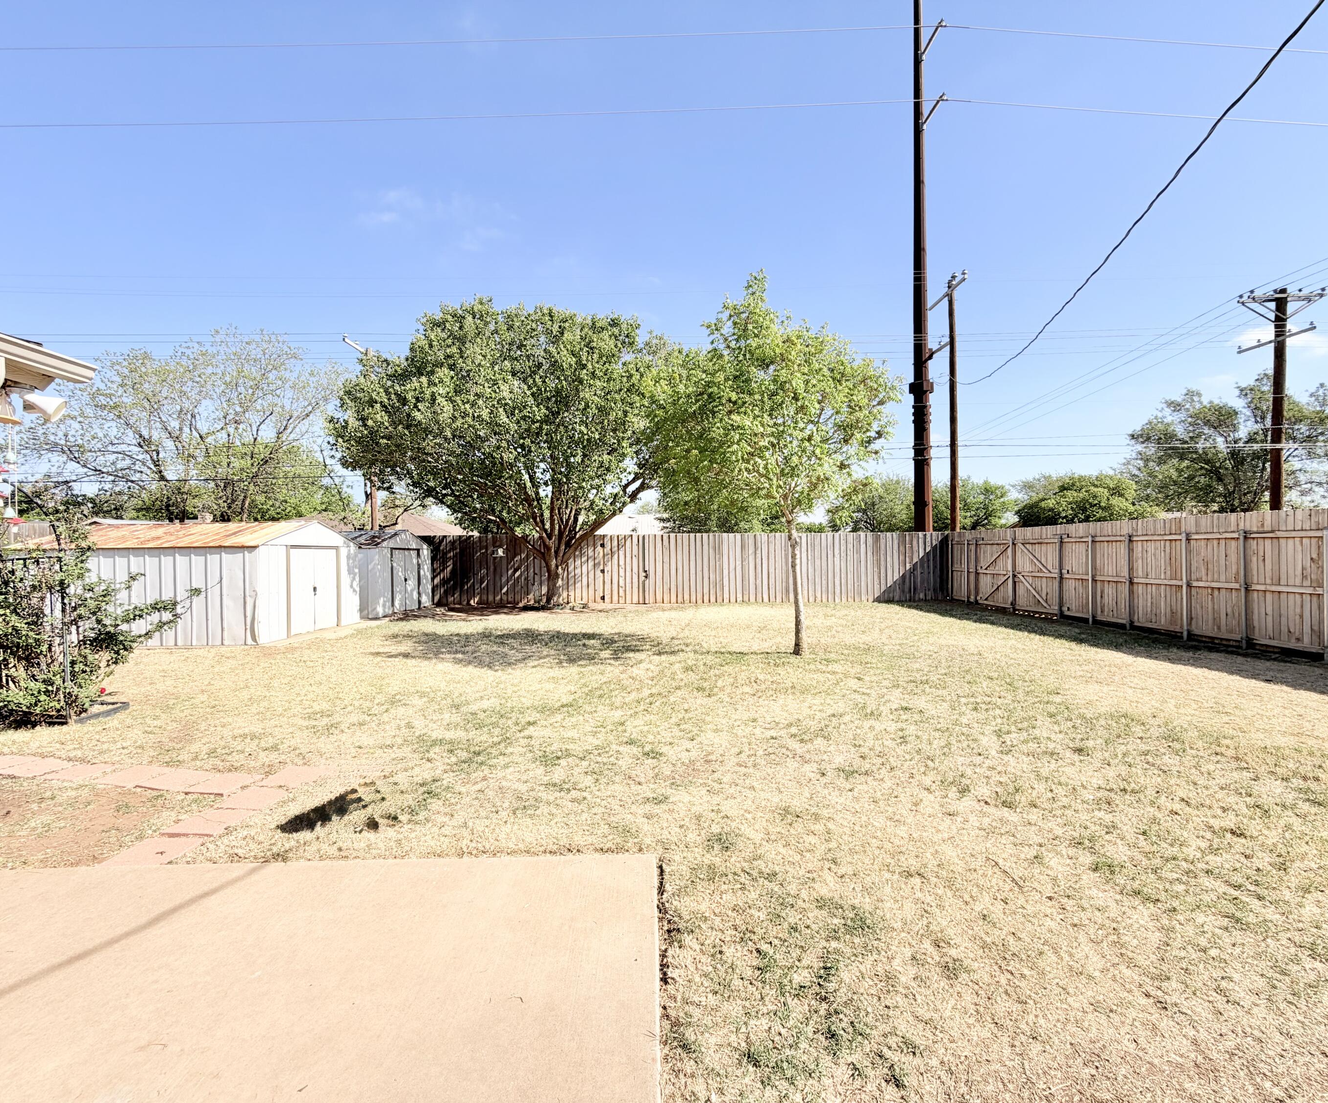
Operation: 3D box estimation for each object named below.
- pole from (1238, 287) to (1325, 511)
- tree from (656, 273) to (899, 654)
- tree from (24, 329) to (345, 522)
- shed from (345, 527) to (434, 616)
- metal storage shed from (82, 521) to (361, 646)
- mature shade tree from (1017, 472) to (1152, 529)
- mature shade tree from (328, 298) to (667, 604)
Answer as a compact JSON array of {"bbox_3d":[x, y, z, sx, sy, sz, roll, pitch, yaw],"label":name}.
[{"bbox_3d":[21.238,-3.830,20.500,2.440,10.500,2.400,0,0,0],"label":"pole"},{"bbox_3d":[1.610,-1.230,8.400,3.400,5.300,3.400,0,0,0],"label":"tree"},{"bbox_3d":[-18.528,-3.730,24.000,9.900,10.300,9.900,0,0,0],"label":"tree"},{"bbox_3d":[-7.230,0.455,13.950,2.300,1.930,2.800,0,0,0],"label":"shed"},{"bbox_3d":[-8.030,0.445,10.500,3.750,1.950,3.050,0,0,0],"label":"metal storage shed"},{"bbox_3d":[23.902,-1.530,34.000,6.800,5.900,6.800,0,0,0],"label":"mature shade tree"},{"bbox_3d":[-4.241,-2.580,15.300,8.900,8.000,8.500,0,0,0],"label":"mature shade tree"}]

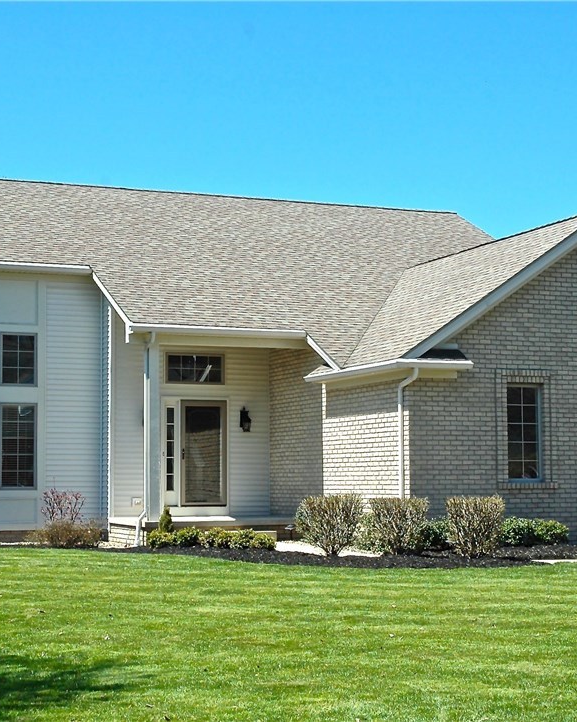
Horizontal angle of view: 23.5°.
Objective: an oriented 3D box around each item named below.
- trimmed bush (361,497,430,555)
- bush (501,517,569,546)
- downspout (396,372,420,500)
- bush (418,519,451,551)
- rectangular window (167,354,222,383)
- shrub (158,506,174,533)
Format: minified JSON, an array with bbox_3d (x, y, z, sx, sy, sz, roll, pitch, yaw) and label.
[{"bbox_3d":[1.581,2.428,20.474,1.004,0.856,1.004,0,-5,0],"label":"trimmed bush"},{"bbox_3d":[3.937,2.721,22.181,0.920,0.437,0.720,2,-5,-23],"label":"bush"},{"bbox_3d":[1.906,1.525,21.906,0.100,2.820,0.620,2,-5,-23],"label":"downspout"},{"bbox_3d":[2.247,2.658,21.224,0.551,0.490,0.551,0,-5,0],"label":"bush"},{"bbox_3d":[-1.773,0.137,26.405,1.160,0.550,0.120,2,-5,-23],"label":"rectangular window"},{"bbox_3d":[-2.067,2.753,23.321,0.269,0.622,0.269,2,-5,-23],"label":"shrub"}]

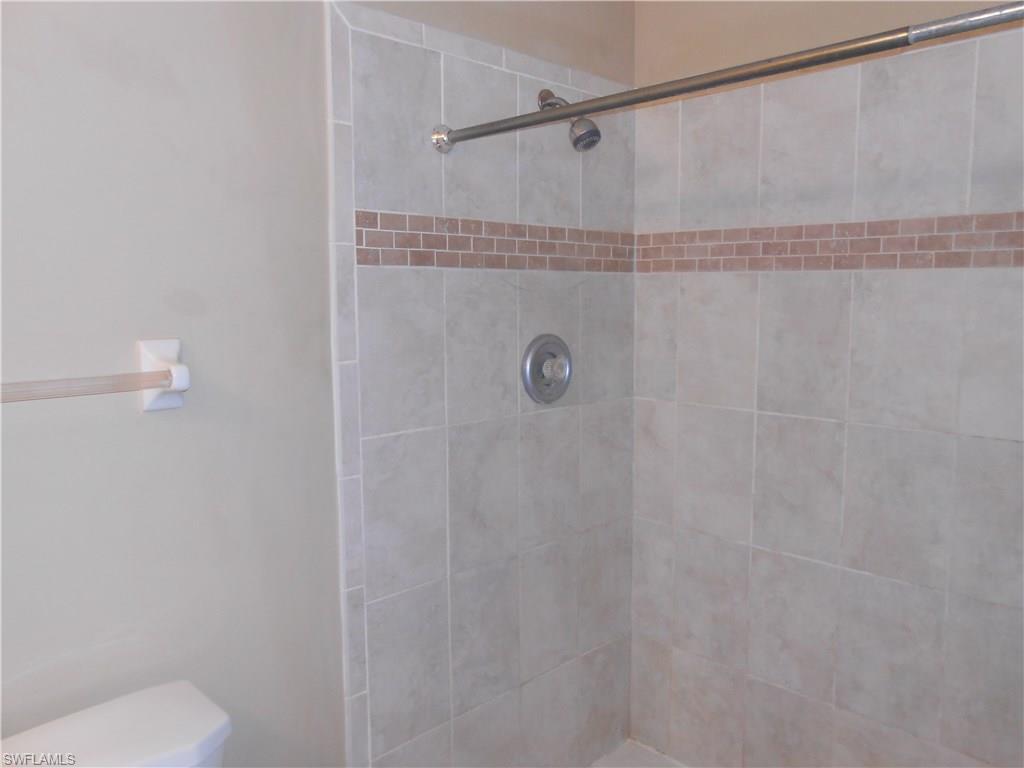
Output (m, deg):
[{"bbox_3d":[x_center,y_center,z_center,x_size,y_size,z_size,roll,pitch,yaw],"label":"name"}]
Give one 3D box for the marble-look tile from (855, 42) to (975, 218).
[{"bbox_3d":[0.785,-0.486,1.504,0.010,0.311,0.209,-6,9,-44],"label":"marble-look tile"}]

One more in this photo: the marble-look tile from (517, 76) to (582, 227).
[{"bbox_3d":[0.085,-0.518,1.747,0.207,0.316,0.010,-6,9,-44],"label":"marble-look tile"}]

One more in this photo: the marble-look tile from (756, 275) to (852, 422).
[{"bbox_3d":[0.642,-0.086,1.697,0.010,0.320,0.206,-6,9,-44],"label":"marble-look tile"}]

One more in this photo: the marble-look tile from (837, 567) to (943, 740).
[{"bbox_3d":[0.760,0.542,1.554,0.009,0.304,0.199,-6,9,-44],"label":"marble-look tile"}]

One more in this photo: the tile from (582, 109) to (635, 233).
[{"bbox_3d":[0.228,-0.513,1.824,0.205,0.302,0.009,-6,9,-44],"label":"tile"}]

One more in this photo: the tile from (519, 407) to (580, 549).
[{"bbox_3d":[0.085,0.214,1.757,0.199,0.304,0.009,-6,9,-44],"label":"tile"}]

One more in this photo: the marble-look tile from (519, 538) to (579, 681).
[{"bbox_3d":[0.088,0.530,1.823,0.205,0.310,0.010,-6,9,-44],"label":"marble-look tile"}]

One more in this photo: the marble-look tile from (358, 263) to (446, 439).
[{"bbox_3d":[-0.212,-0.065,1.500,0.205,0.320,0.010,-6,9,-44],"label":"marble-look tile"}]

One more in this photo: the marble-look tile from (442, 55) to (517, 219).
[{"bbox_3d":[-0.063,-0.487,1.568,0.204,0.305,0.010,-6,9,-44],"label":"marble-look tile"}]

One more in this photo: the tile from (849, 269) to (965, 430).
[{"bbox_3d":[0.775,-0.072,1.522,0.010,0.313,0.203,-6,9,-44],"label":"tile"}]

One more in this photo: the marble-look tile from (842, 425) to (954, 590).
[{"bbox_3d":[0.776,0.241,1.556,0.010,0.311,0.203,-6,9,-44],"label":"marble-look tile"}]

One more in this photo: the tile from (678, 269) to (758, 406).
[{"bbox_3d":[0.493,-0.104,1.847,0.010,0.320,0.210,-6,9,-44],"label":"tile"}]

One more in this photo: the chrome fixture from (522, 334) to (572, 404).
[{"bbox_3d":[0.103,-0.032,1.772,0.164,0.164,0.055,-6,9,-44],"label":"chrome fixture"}]

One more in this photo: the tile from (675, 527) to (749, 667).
[{"bbox_3d":[0.498,0.534,1.916,0.010,0.319,0.210,-6,9,-44],"label":"tile"}]

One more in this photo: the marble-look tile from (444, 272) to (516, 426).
[{"bbox_3d":[-0.062,-0.079,1.612,0.204,0.313,0.010,-6,9,-44],"label":"marble-look tile"}]

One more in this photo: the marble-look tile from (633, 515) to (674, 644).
[{"bbox_3d":[0.375,0.521,2.040,0.010,0.319,0.132,-6,9,-44],"label":"marble-look tile"}]

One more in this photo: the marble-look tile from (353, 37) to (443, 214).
[{"bbox_3d":[-0.214,-0.483,1.455,0.205,0.316,0.010,-6,9,-44],"label":"marble-look tile"}]

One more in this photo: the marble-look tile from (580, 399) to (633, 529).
[{"bbox_3d":[0.237,0.202,1.938,0.211,0.311,0.010,-6,9,-44],"label":"marble-look tile"}]

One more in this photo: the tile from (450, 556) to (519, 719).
[{"bbox_3d":[-0.057,0.535,1.649,0.199,0.304,0.009,-6,9,-44],"label":"tile"}]

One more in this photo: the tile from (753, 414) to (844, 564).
[{"bbox_3d":[0.617,0.221,1.664,0.009,0.304,0.198,-6,9,-44],"label":"tile"}]

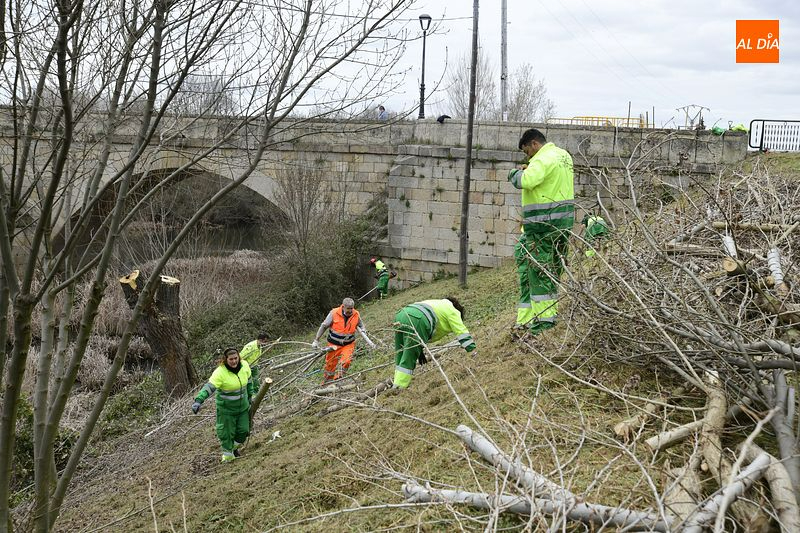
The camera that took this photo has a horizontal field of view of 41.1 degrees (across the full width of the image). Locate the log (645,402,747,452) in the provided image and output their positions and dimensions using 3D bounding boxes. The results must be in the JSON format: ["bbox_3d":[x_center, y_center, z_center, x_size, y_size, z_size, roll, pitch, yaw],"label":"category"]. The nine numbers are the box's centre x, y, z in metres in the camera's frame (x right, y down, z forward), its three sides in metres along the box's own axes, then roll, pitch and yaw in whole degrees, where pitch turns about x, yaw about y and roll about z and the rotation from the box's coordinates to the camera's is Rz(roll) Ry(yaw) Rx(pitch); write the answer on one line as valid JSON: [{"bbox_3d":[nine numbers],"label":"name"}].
[{"bbox_3d":[1.298,0.685,4.625,0.563,0.065,0.065,-17,16,-26],"label":"log"}]

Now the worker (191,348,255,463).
[{"bbox_3d":[-2.364,1.851,14.200,0.800,1.500,0.480,-2,9,-19],"label":"worker"}]

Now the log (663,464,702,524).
[{"bbox_3d":[1.027,0.842,3.900,0.125,0.115,0.520,4,11,17],"label":"log"}]

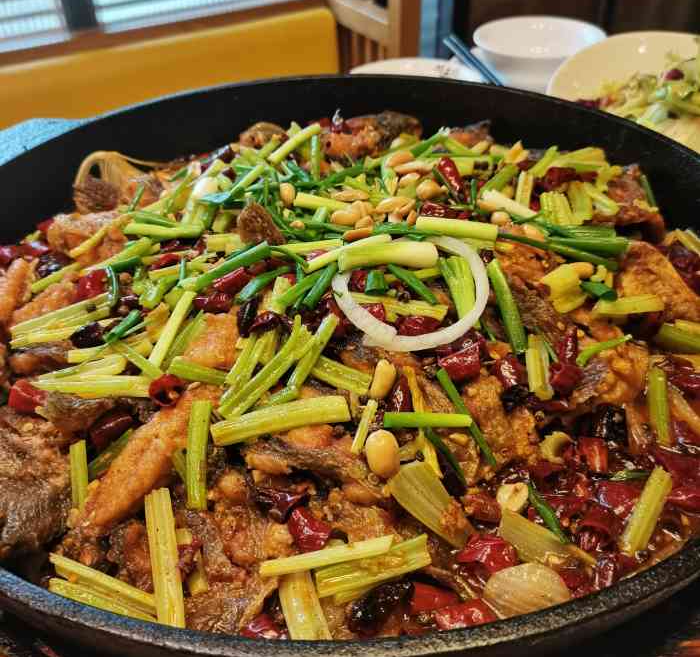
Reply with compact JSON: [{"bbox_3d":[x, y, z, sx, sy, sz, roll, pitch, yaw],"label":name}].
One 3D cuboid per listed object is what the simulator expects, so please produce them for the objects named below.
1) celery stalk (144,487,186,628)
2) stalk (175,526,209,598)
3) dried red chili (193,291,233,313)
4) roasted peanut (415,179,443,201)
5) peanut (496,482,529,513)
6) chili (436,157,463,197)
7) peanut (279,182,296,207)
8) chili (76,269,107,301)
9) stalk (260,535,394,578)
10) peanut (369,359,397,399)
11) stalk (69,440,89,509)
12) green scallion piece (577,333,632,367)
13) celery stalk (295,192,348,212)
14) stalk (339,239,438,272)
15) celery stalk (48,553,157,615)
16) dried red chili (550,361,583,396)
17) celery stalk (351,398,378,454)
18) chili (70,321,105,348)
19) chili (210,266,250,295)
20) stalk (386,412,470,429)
[{"bbox_3d":[-0.052,0.064,0.196,0.008,0.005,0.043,-10,49,-12],"label":"celery stalk"},{"bbox_3d":[-0.044,0.065,0.195,0.005,0.004,0.018,-15,51,-16],"label":"stalk"},{"bbox_3d":[-0.056,-0.011,0.288,0.016,0.007,0.008,-4,39,3],"label":"dried red chili"},{"bbox_3d":[0.037,-0.064,0.324,0.012,0.009,0.009,-9,39,-16],"label":"roasted peanut"},{"bbox_3d":[0.050,0.052,0.215,0.009,0.005,0.011,20,48,24],"label":"peanut"},{"bbox_3d":[0.049,-0.073,0.336,0.007,0.007,0.022,-11,55,-11],"label":"chili"},{"bbox_3d":[-0.029,-0.063,0.331,0.008,0.007,0.013,0,54,2],"label":"peanut"},{"bbox_3d":[-0.102,-0.018,0.276,0.013,0.009,0.009,-11,39,-13],"label":"chili"},{"bbox_3d":[-0.006,0.061,0.187,0.035,0.003,0.004,-10,39,-7],"label":"stalk"},{"bbox_3d":[0.011,0.017,0.239,0.007,0.007,0.015,11,52,14],"label":"peanut"},{"bbox_3d":[-0.090,0.049,0.233,0.005,0.002,0.023,-6,71,-6],"label":"stalk"},{"bbox_3d":[0.097,0.008,0.266,0.026,0.003,0.003,-23,44,-18],"label":"green scallion piece"},{"bbox_3d":[-0.012,-0.056,0.312,0.025,0.005,0.005,11,40,17],"label":"celery stalk"},{"bbox_3d":[0.016,-0.030,0.293,0.040,0.009,0.011,-2,39,0],"label":"stalk"},{"bbox_3d":[-0.061,0.063,0.175,0.031,0.005,0.006,13,40,17],"label":"celery stalk"},{"bbox_3d":[0.071,0.016,0.230,0.010,0.009,0.009,0,38,1],"label":"dried red chili"},{"bbox_3d":[0.005,0.029,0.209,0.003,0.003,0.020,8,38,12],"label":"celery stalk"},{"bbox_3d":[-0.095,0.002,0.252,0.013,0.009,0.009,-9,38,-11],"label":"chili"},{"bbox_3d":[-0.051,-0.021,0.297,0.016,0.006,0.007,-32,47,-22],"label":"chili"},{"bbox_3d":[0.026,0.031,0.234,0.029,0.004,0.004,0,40,-1],"label":"stalk"}]

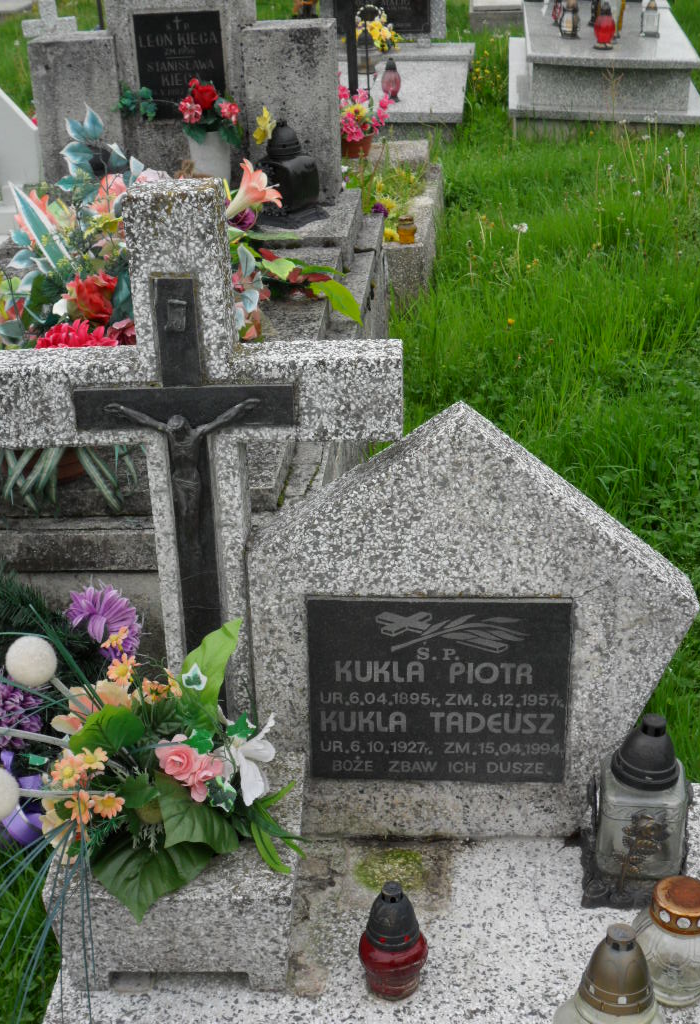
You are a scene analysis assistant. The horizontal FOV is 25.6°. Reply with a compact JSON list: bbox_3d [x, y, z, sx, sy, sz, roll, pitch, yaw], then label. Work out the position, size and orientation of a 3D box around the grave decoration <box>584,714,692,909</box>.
[{"bbox_3d":[0.420,0.412,2.217,0.145,0.282,0.140,2,27,6],"label":"grave decoration"}]

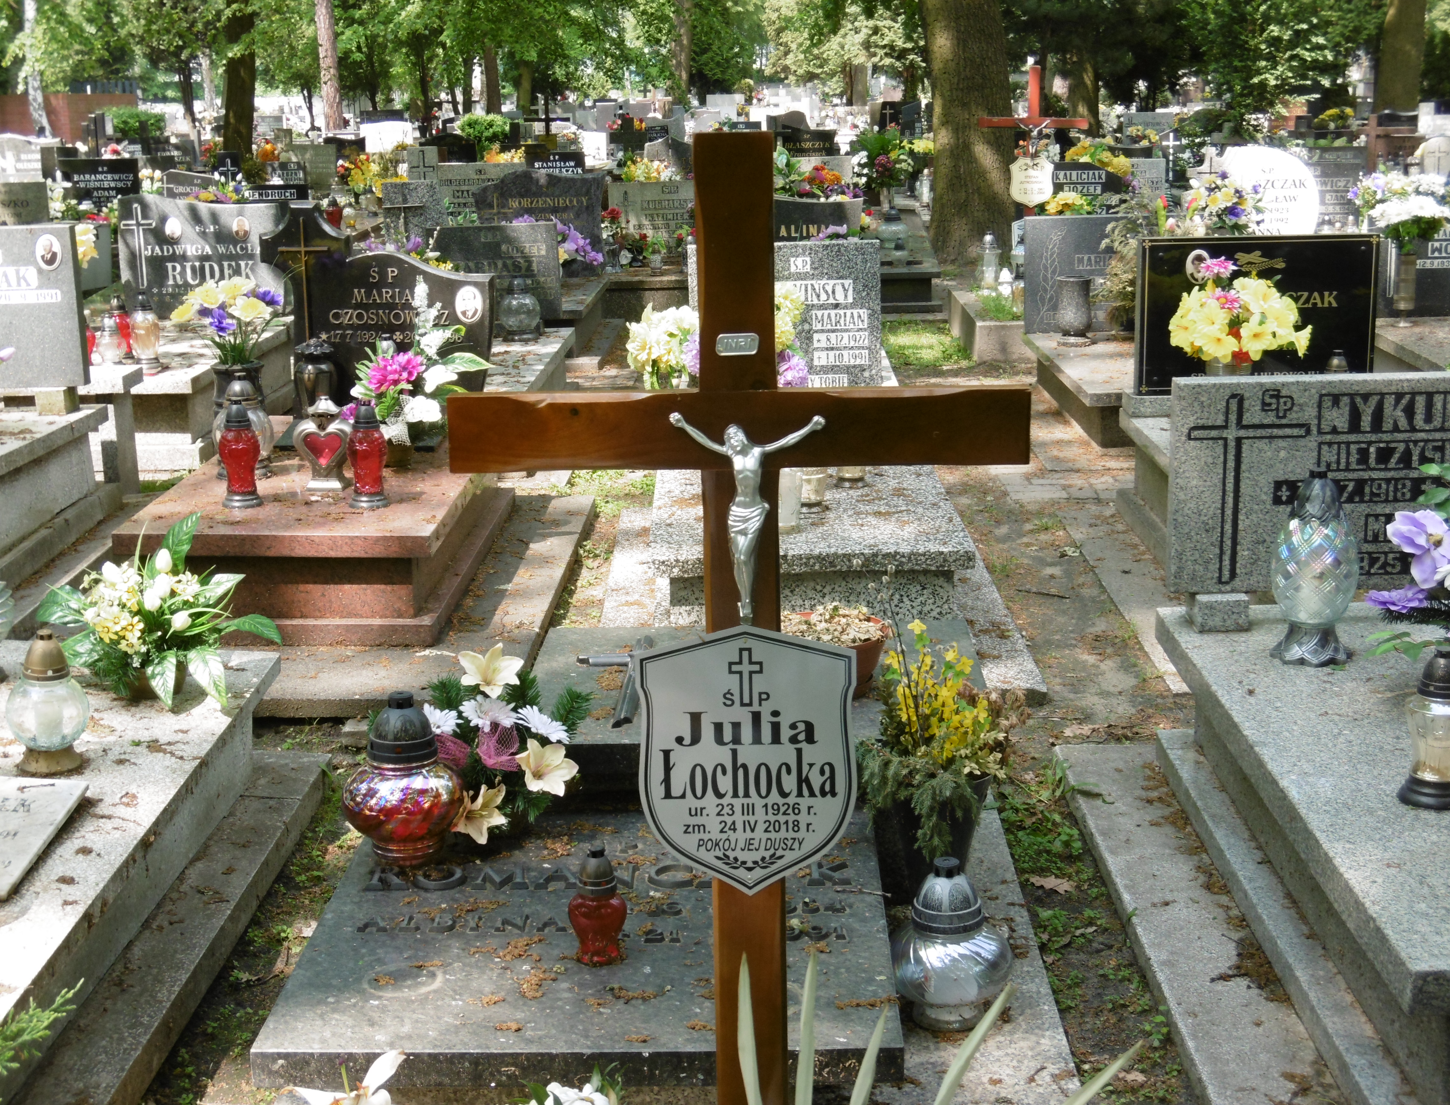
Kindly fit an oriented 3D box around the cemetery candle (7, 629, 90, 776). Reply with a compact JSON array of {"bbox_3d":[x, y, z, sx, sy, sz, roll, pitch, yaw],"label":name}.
[{"bbox_3d":[-1.198,0.259,3.866,0.150,0.254,0.150,-1,13,1],"label":"cemetery candle"}]

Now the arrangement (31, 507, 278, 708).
[{"bbox_3d":[-1.128,0.108,4.295,0.472,0.359,0.380,-1,13,1],"label":"arrangement"}]

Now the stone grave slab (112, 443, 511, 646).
[{"bbox_3d":[-1.124,-0.105,6.405,0.804,0.281,1.850,0,13,1],"label":"stone grave slab"}]

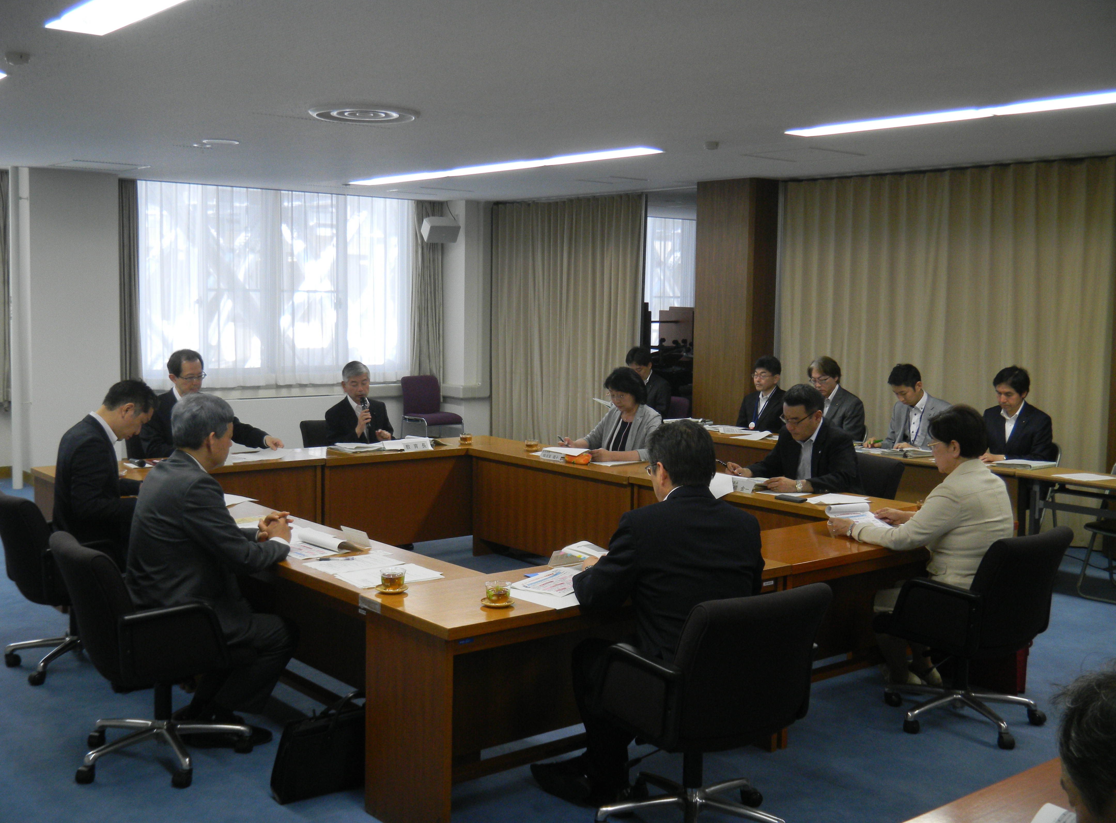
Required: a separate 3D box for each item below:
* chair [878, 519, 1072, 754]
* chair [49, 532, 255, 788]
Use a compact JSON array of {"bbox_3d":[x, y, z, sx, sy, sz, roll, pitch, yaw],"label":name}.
[{"bbox_3d":[1.661,0.860,4.948,0.600,0.830,0.640,-2,6,-34],"label":"chair"},{"bbox_3d":[-1.449,0.849,4.389,0.640,0.830,0.600,-4,7,-42],"label":"chair"}]

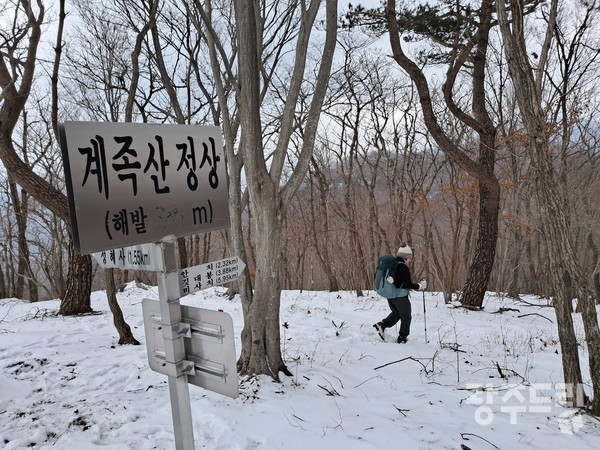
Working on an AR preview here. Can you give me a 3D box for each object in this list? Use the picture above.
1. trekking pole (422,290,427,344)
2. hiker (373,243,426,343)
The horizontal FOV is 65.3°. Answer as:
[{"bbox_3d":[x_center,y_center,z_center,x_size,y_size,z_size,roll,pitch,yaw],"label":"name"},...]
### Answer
[{"bbox_3d":[2.072,1.441,7.750,0.050,1.080,0.050,-2,0,0],"label":"trekking pole"},{"bbox_3d":[1.655,1.123,7.720,0.880,1.680,0.560,0,0,2],"label":"hiker"}]

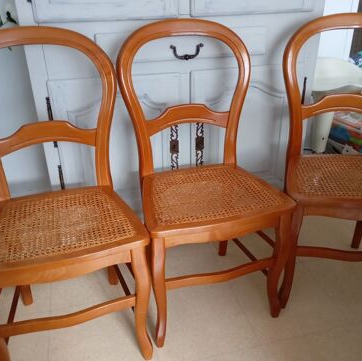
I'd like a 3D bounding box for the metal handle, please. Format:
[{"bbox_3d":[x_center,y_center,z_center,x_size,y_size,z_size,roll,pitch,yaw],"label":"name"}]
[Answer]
[{"bbox_3d":[0.025,-0.548,1.661,0.146,0.060,0.028,-9,29,-17],"label":"metal handle"}]

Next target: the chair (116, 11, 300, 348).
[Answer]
[{"bbox_3d":[0.074,0.003,1.257,0.455,0.936,0.466,-8,28,-16],"label":"chair"}]

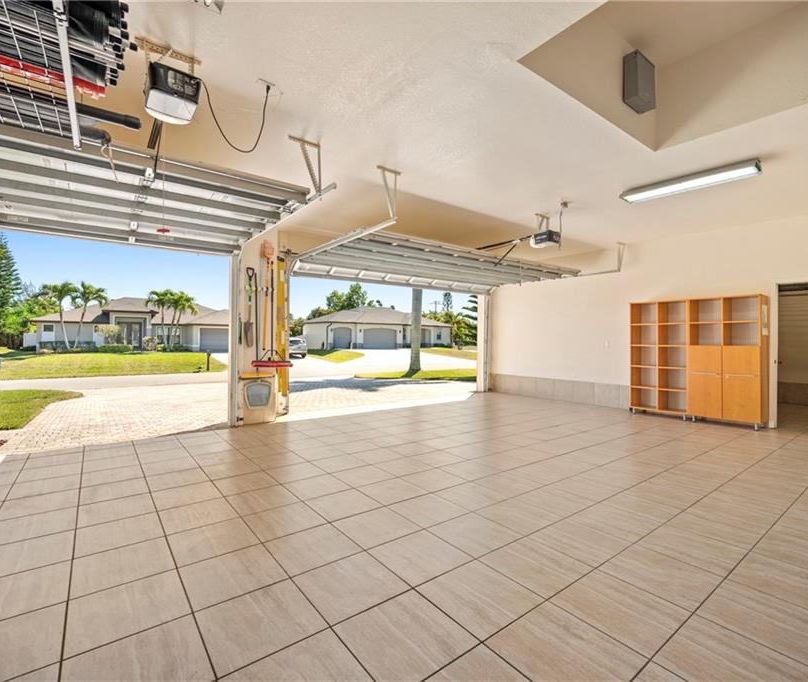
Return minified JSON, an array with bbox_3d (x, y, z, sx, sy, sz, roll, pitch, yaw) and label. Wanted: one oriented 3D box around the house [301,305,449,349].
[{"bbox_3d":[-4.457,-1.782,54.330,19.300,5.630,12.300,0,0,-37],"label":"house"}]

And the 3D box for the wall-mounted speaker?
[{"bbox_3d":[2.006,-2.187,3.386,0.300,0.368,0.115,0,0,-37],"label":"wall-mounted speaker"}]

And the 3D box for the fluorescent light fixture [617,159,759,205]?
[{"bbox_3d":[3.098,-1.725,4.354,0.300,0.075,1.230,0,0,-41],"label":"fluorescent light fixture"}]

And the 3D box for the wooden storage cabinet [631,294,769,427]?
[{"bbox_3d":[4.556,0.303,6.289,0.380,1.888,1.726,0,0,-37],"label":"wooden storage cabinet"}]

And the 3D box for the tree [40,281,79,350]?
[{"bbox_3d":[-24.918,-1.717,28.802,2.440,5.020,2.440,0,0,-37],"label":"tree"}]

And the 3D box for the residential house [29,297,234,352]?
[{"bbox_3d":[-24.105,-1.653,39.275,17.400,5.420,13.200,0,0,-37],"label":"residential house"}]

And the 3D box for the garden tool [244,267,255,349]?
[{"bbox_3d":[-2.201,-0.481,5.741,0.140,1.155,0.100,0,0,-37],"label":"garden tool"}]

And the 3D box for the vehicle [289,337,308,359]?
[{"bbox_3d":[-9.658,0.555,32.202,1.850,1.620,4.600,0,0,-37],"label":"vehicle"}]

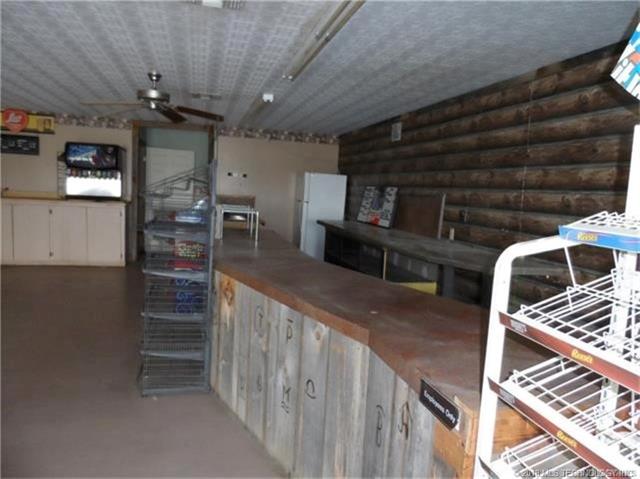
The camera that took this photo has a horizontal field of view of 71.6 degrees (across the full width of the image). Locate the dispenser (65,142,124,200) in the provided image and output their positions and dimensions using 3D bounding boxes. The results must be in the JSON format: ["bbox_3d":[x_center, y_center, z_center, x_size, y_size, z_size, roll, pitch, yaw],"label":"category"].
[{"bbox_3d":[-3.592,-1.082,7.197,0.775,0.864,0.680,1,7,-15],"label":"dispenser"}]

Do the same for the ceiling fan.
[{"bbox_3d":[-1.565,-1.405,4.186,1.360,0.350,1.360,1,7,-15],"label":"ceiling fan"}]

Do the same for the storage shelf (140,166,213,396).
[{"bbox_3d":[-1.034,0.224,3.301,0.460,1.564,0.800,1,7,-15],"label":"storage shelf"}]

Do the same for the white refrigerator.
[{"bbox_3d":[-0.037,-0.284,7.761,0.720,1.692,0.780,1,7,-15],"label":"white refrigerator"}]

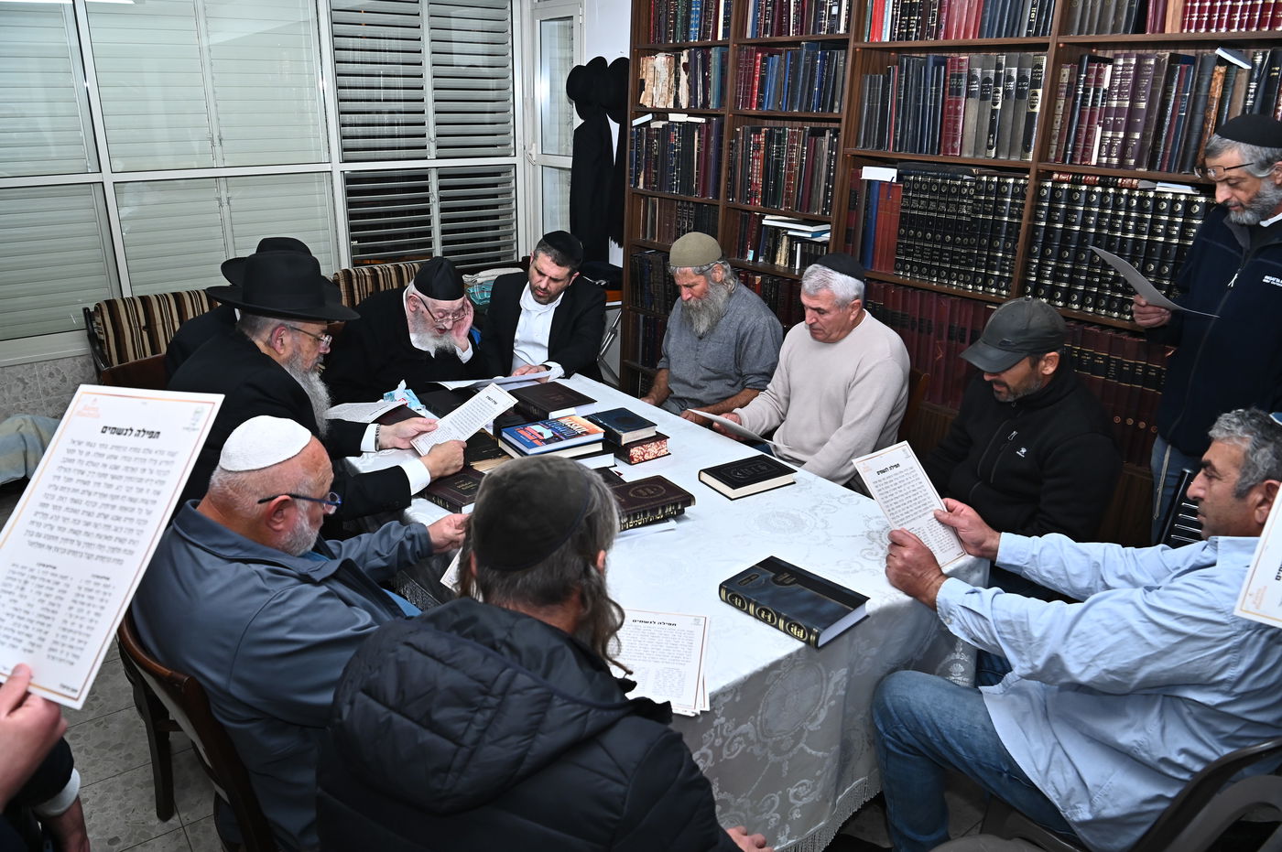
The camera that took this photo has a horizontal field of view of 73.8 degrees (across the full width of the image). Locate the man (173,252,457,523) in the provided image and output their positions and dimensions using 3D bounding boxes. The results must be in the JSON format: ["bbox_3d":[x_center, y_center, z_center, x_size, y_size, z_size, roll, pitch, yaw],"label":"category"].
[{"bbox_3d":[-0.839,0.223,2.305,0.820,1.360,0.570,-14,25,-37],"label":"man"}]

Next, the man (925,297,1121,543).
[{"bbox_3d":[0.948,0.288,2.364,0.820,1.280,0.600,-16,26,-40],"label":"man"}]

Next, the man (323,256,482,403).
[{"bbox_3d":[-0.762,0.038,2.982,0.580,1.255,0.850,-17,27,-41],"label":"man"}]

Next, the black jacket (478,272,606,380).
[{"bbox_3d":[-0.359,-0.297,3.386,0.530,0.650,0.440,-2,20,-9],"label":"black jacket"}]

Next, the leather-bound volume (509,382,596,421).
[{"bbox_3d":[-0.294,-0.072,2.845,0.184,0.055,0.260,-13,24,-35],"label":"leather-bound volume"}]

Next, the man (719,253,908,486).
[{"bbox_3d":[0.481,0.155,2.628,0.820,1.330,0.560,-16,26,-40],"label":"man"}]

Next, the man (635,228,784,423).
[{"bbox_3d":[0.137,-0.012,3.086,0.580,1.320,0.800,19,26,40],"label":"man"}]

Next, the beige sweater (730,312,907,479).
[{"bbox_3d":[0.565,-0.043,2.637,0.500,0.640,0.540,-16,26,-40],"label":"beige sweater"}]

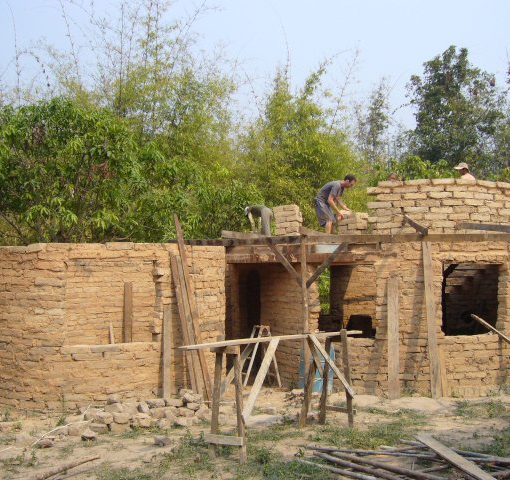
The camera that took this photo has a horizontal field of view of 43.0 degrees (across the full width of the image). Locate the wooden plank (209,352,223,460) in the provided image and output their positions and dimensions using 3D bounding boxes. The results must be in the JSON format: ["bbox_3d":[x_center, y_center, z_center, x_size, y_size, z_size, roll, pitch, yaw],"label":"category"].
[{"bbox_3d":[-0.383,1.625,6.440,0.068,1.065,0.055,2,-3,34],"label":"wooden plank"}]

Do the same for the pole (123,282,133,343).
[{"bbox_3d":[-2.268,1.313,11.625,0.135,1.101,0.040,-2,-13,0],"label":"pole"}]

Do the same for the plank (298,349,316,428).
[{"bbox_3d":[0.651,1.813,7.868,0.075,0.942,0.045,7,-3,24],"label":"plank"}]

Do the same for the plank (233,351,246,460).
[{"bbox_3d":[-0.157,1.768,6.880,0.070,1.220,0.060,-3,-2,0],"label":"plank"}]

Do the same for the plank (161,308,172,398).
[{"bbox_3d":[-1.321,1.718,9.812,0.110,1.382,0.035,-2,-9,14],"label":"plank"}]

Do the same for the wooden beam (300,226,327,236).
[{"bbox_3d":[0.841,-0.122,9.300,0.060,0.110,1.600,-1,-2,23],"label":"wooden beam"}]

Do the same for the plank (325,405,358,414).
[{"bbox_3d":[1.055,2.088,7.963,0.439,0.068,0.045,0,-4,35],"label":"plank"}]

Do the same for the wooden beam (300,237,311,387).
[{"bbox_3d":[0.694,1.098,8.760,0.070,2.240,0.070,-1,-2,0],"label":"wooden beam"}]

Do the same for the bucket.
[{"bbox_3d":[1.024,2.121,10.600,0.590,0.840,0.590,0,-5,0],"label":"bucket"}]

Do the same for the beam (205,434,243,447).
[{"bbox_3d":[-0.302,1.938,6.279,0.431,0.078,0.045,-3,-6,28],"label":"beam"}]

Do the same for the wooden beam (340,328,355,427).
[{"bbox_3d":[1.205,1.795,8.400,0.070,1.280,0.060,-4,0,0],"label":"wooden beam"}]

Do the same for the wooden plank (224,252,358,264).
[{"bbox_3d":[0.628,0.307,10.750,2.234,0.165,0.070,0,-5,-3],"label":"wooden plank"}]

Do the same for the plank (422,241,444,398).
[{"bbox_3d":[2.799,1.240,10.214,0.130,2.478,0.040,-2,-6,-3],"label":"plank"}]

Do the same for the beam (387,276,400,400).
[{"bbox_3d":[2.194,1.539,10.250,0.165,1.910,0.050,1,-6,0],"label":"beam"}]

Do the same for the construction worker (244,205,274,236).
[{"bbox_3d":[0.079,-0.236,12.700,0.620,0.880,0.400,-1,-2,26],"label":"construction worker"}]

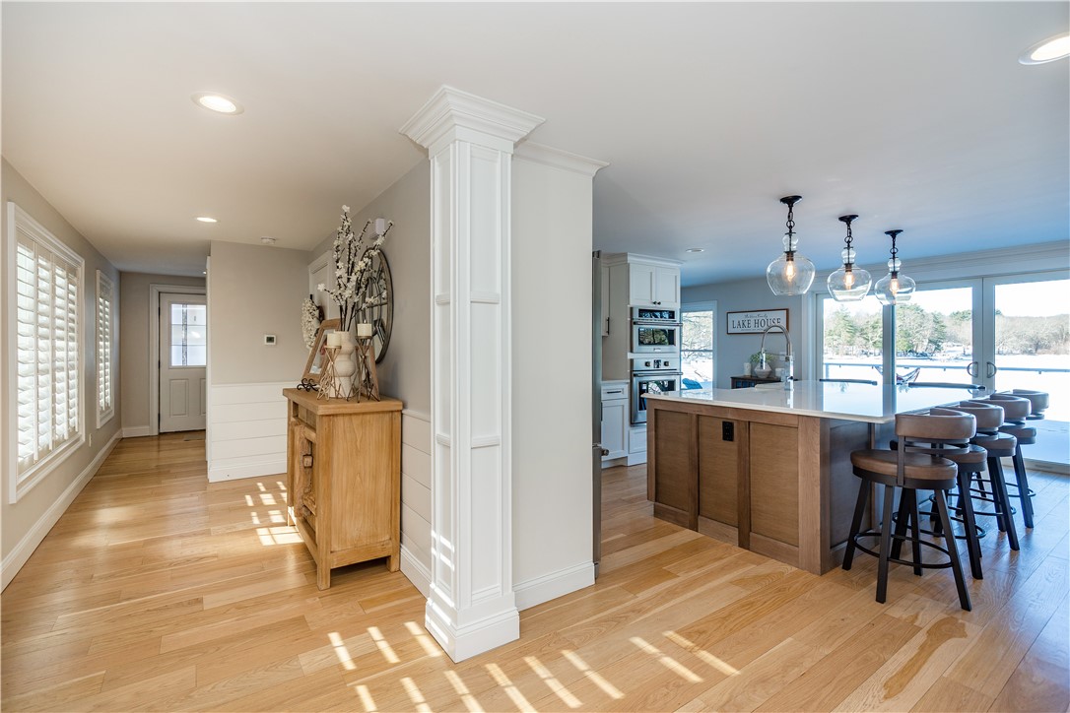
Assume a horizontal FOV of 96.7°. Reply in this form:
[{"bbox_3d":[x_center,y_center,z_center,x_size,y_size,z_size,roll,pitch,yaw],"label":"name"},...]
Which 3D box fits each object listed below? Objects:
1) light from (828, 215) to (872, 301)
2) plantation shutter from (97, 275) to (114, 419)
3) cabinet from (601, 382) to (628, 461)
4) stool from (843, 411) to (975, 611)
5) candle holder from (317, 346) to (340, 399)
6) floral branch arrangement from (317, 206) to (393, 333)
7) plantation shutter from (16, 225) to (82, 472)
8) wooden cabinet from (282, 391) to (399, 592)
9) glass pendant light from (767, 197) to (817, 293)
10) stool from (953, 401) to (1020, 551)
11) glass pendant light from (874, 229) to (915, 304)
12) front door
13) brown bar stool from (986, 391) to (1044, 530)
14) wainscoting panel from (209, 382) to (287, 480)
[{"bbox_3d":[2.434,-0.757,3.697,0.285,0.645,0.285,0,1,-36],"label":"light"},{"bbox_3d":[-4.973,-0.084,5.524,0.080,1.600,1.180,-1,1,-35],"label":"plantation shutter"},{"bbox_3d":[0.680,0.734,5.364,0.400,0.920,0.620,-1,1,-35],"label":"cabinet"},{"bbox_3d":[1.946,0.754,2.505,0.540,0.945,0.555,0,1,-36],"label":"stool"},{"bbox_3d":[-1.176,0.094,2.769,0.165,0.314,0.165,-1,1,-35],"label":"candle holder"},{"bbox_3d":[-1.089,-0.534,2.880,0.430,0.770,0.430,-1,1,-35],"label":"floral branch arrangement"},{"bbox_3d":[-3.453,-0.033,3.429,0.055,1.440,1.850,0,1,-36],"label":"plantation shutter"},{"bbox_3d":[-1.275,0.725,3.034,0.435,0.970,1.165,0,1,-36],"label":"wooden cabinet"},{"bbox_3d":[1.788,-0.764,3.325,0.335,0.679,0.335,-1,1,-35],"label":"glass pendant light"},{"bbox_3d":[2.992,0.746,3.255,0.540,0.945,0.555,0,1,-36],"label":"stool"},{"bbox_3d":[3.109,-0.762,4.146,0.285,0.645,0.285,0,1,-36],"label":"glass pendant light"},{"bbox_3d":[-5.130,0.128,7.154,0.860,2.040,0.060,-1,1,-35],"label":"front door"},{"bbox_3d":[3.578,0.759,3.667,0.540,0.940,0.540,-1,1,-35],"label":"brown bar stool"},{"bbox_3d":[-2.714,0.720,4.679,0.810,0.920,0.040,0,1,-36],"label":"wainscoting panel"}]

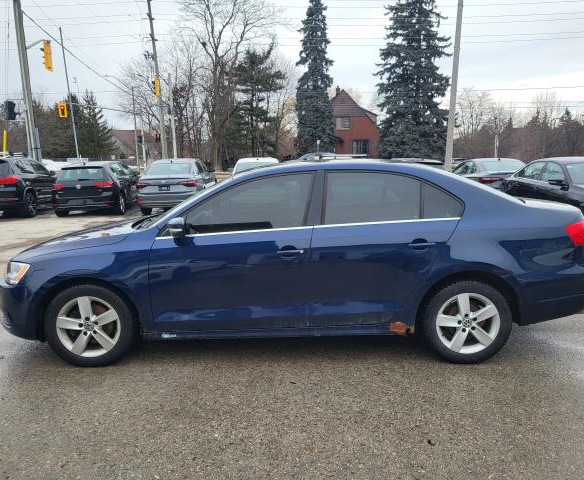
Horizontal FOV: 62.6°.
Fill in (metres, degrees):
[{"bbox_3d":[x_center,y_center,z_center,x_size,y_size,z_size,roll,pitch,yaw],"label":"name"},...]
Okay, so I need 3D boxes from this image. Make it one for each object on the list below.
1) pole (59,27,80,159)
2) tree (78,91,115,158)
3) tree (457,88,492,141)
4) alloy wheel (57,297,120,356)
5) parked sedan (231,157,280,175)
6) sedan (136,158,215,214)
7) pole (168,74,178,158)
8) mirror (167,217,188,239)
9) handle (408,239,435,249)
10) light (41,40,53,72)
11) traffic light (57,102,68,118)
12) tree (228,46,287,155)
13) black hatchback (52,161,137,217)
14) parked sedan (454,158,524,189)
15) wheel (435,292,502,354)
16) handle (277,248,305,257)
[{"bbox_3d":[-17.683,-11.180,38.527,0.270,11.000,0.270,-4,11,1],"label":"pole"},{"bbox_3d":[-20.077,-11.118,48.733,4.800,7.800,4.800,0,11,0],"label":"tree"},{"bbox_3d":[21.060,-13.016,56.582,5.200,9.200,5.200,0,11,0],"label":"tree"},{"bbox_3d":[-1.411,0.583,3.428,0.447,0.447,0.200,0,12,-1],"label":"alloy wheel"},{"bbox_3d":[-1.055,-1.833,15.048,1.800,1.460,4.600,-1,12,-5],"label":"parked sedan"},{"bbox_3d":[-3.536,-1.765,14.807,1.800,1.460,4.700,-1,12,-4],"label":"sedan"},{"bbox_3d":[-8.998,-8.922,36.500,0.270,7.800,0.270,0,12,0],"label":"pole"},{"bbox_3d":[-0.756,-0.083,3.174,0.130,0.150,0.220,0,11,0],"label":"mirror"},{"bbox_3d":[0.882,0.029,3.240,0.190,0.045,0.050,0,12,-1],"label":"handle"},{"bbox_3d":[-9.935,-7.444,19.500,0.420,1.150,0.500,2,12,8],"label":"light"},{"bbox_3d":[-17.165,-9.668,36.000,0.620,1.150,0.400,-3,12,-12],"label":"traffic light"},{"bbox_3d":[-3.157,-12.187,44.469,5.800,11.100,5.800,0,11,0],"label":"tree"},{"bbox_3d":[-5.840,-1.660,14.900,1.800,1.450,4.260,-2,11,-6],"label":"black hatchback"},{"bbox_3d":[6.513,-1.862,15.348,1.820,1.460,4.700,0,12,-1],"label":"parked sedan"},{"bbox_3d":[1.233,0.572,3.461,0.450,0.450,0.180,0,11,0],"label":"wheel"},{"bbox_3d":[-0.010,0.084,3.230,0.185,0.045,0.050,0,12,-1],"label":"handle"}]

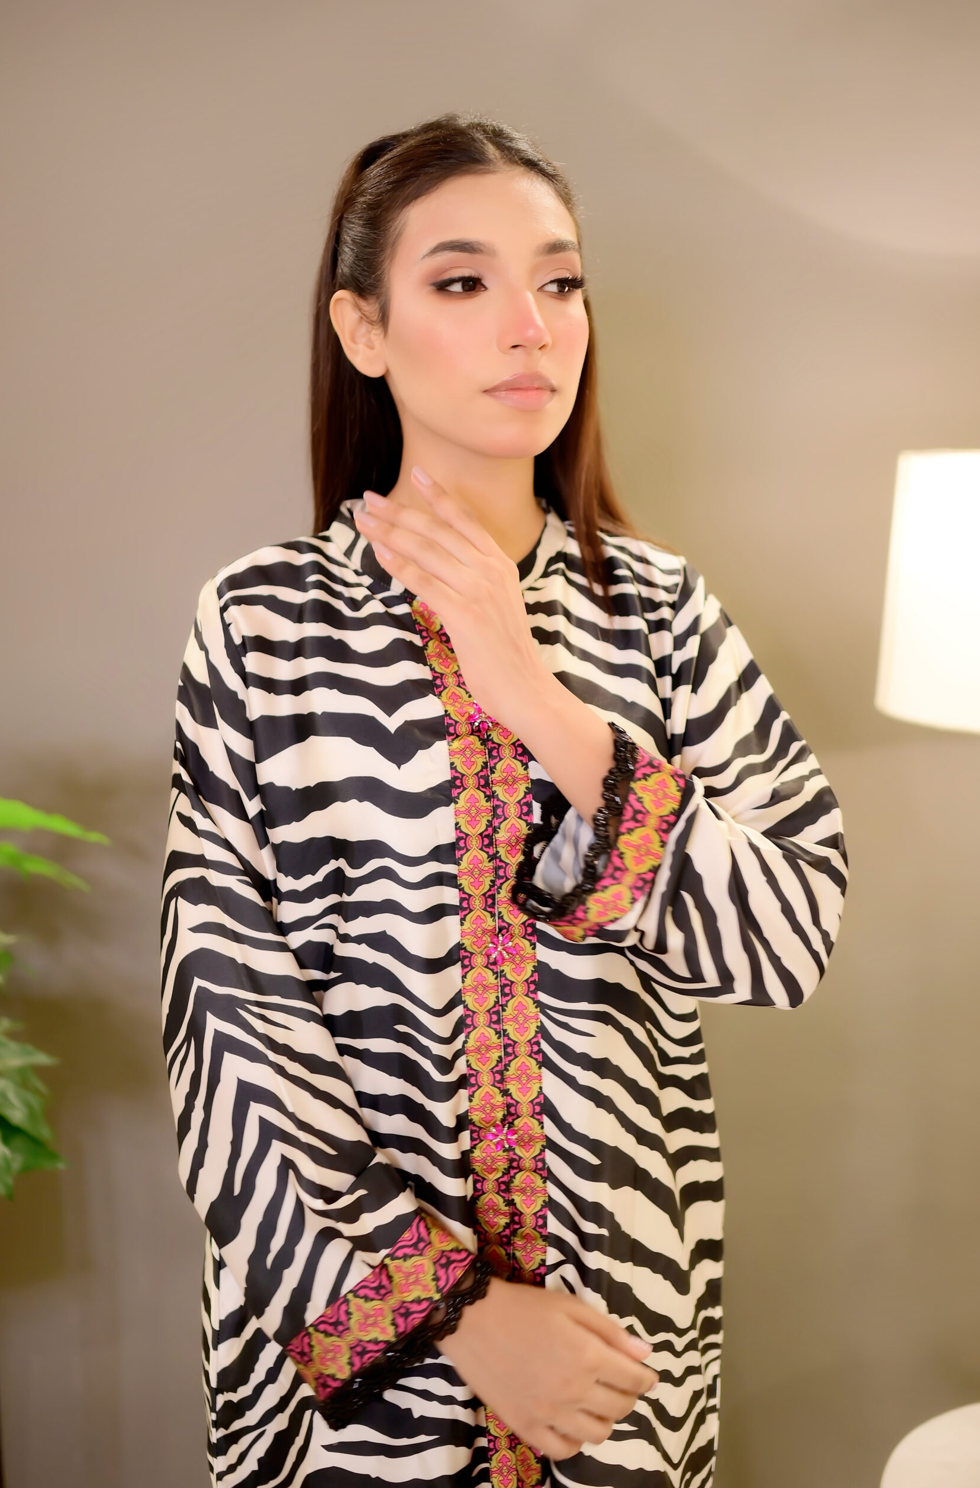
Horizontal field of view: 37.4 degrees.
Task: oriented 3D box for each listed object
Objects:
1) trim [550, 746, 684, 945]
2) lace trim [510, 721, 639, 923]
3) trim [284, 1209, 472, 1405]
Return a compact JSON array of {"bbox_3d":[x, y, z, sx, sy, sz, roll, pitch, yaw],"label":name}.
[{"bbox_3d":[0.079,0.064,0.935,0.045,0.128,0.066,26,0,-36],"label":"trim"},{"bbox_3d":[0.055,0.050,0.915,0.032,0.132,0.066,26,0,-36],"label":"lace trim"},{"bbox_3d":[-0.074,0.382,0.985,0.134,0.045,0.062,-47,-4,-18],"label":"trim"}]

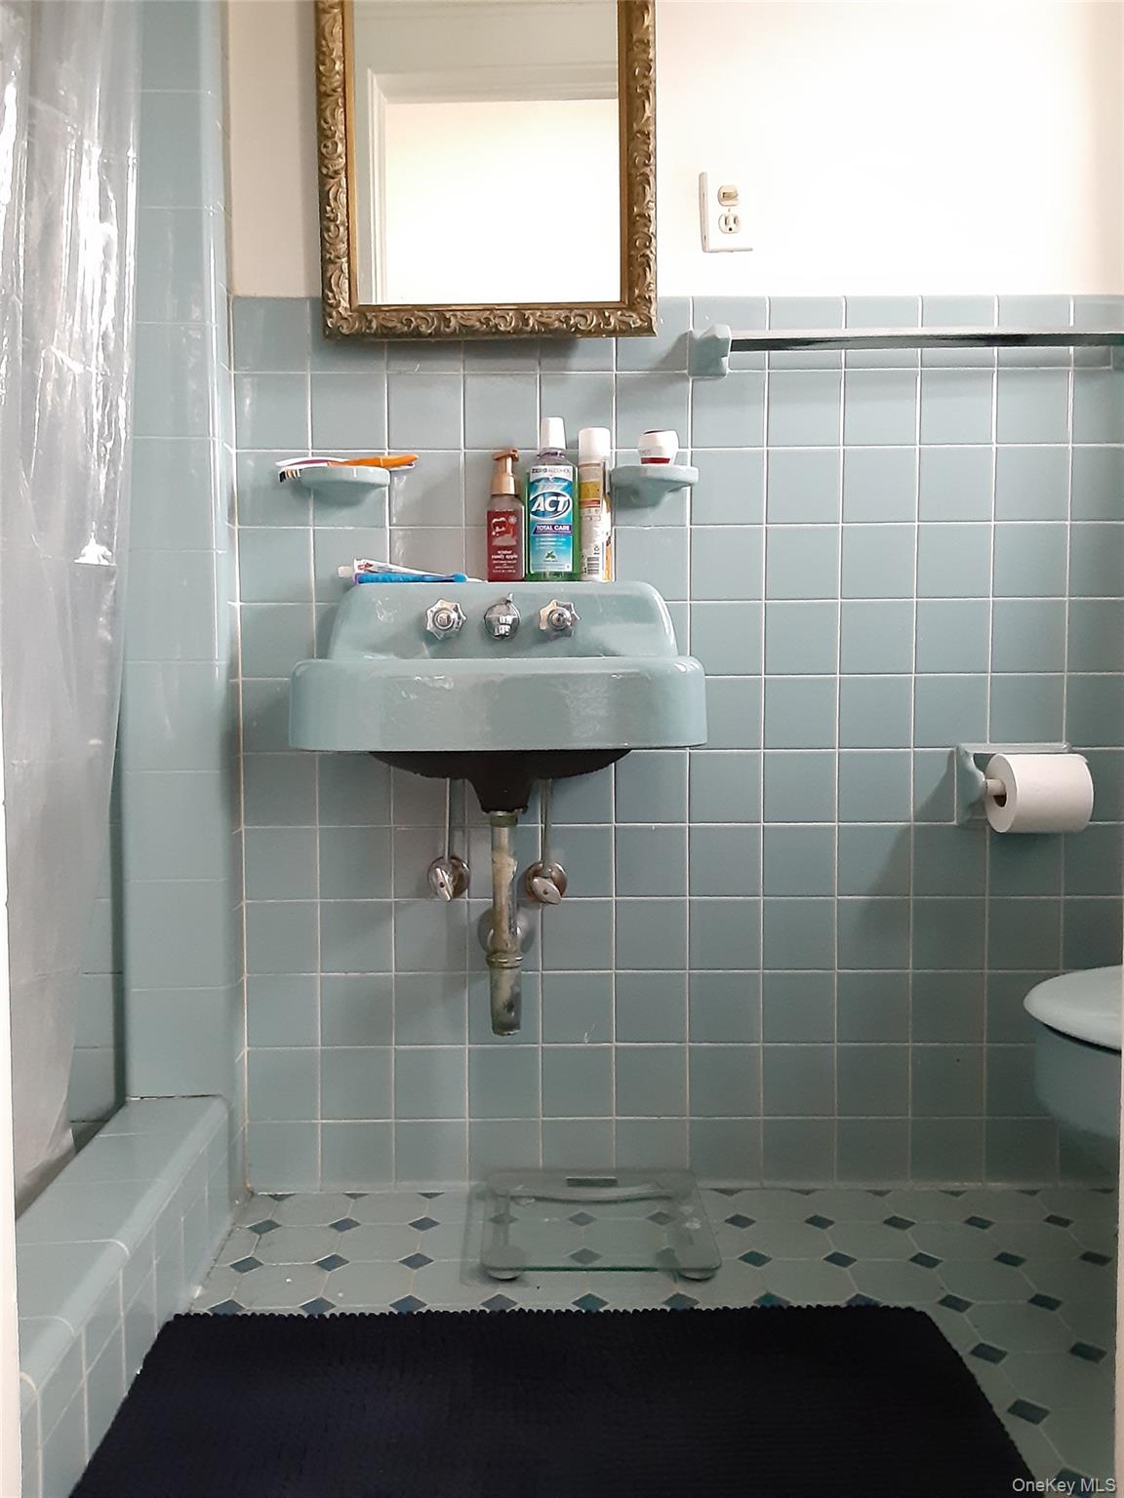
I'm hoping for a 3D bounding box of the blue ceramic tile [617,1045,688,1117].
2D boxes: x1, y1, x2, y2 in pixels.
[{"bbox_3d":[0.131,0.496,1.751,0.108,0.108,0.010,0,3,0],"label":"blue ceramic tile"}]

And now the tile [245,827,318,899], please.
[{"bbox_3d":[-0.417,0.170,1.743,0.108,0.108,0.009,0,3,0],"label":"tile"}]

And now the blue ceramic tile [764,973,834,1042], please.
[{"bbox_3d":[0.351,0.384,1.744,0.108,0.108,0.010,0,3,0],"label":"blue ceramic tile"}]

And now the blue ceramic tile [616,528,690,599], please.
[{"bbox_3d":[0.132,-0.271,1.701,0.108,0.108,0.009,0,3,0],"label":"blue ceramic tile"}]

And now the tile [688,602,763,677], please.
[{"bbox_3d":[0.241,-0.162,1.713,0.108,0.108,0.010,0,3,0],"label":"tile"}]

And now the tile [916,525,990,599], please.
[{"bbox_3d":[0.571,-0.276,1.708,0.108,0.108,0.010,0,3,0],"label":"tile"}]

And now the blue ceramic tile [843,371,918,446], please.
[{"bbox_3d":[0.456,-0.490,1.686,0.107,0.107,0.010,0,3,0],"label":"blue ceramic tile"}]

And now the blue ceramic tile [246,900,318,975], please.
[{"bbox_3d":[-0.416,0.279,1.735,0.107,0.107,0.010,0,3,0],"label":"blue ceramic tile"}]

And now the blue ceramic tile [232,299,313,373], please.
[{"bbox_3d":[-0.421,-0.600,1.702,0.108,0.108,0.009,0,3,0],"label":"blue ceramic tile"}]

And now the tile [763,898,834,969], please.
[{"bbox_3d":[0.353,0.277,1.743,0.108,0.108,0.009,0,3,0],"label":"tile"}]

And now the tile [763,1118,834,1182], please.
[{"bbox_3d":[0.356,0.604,1.752,0.108,0.098,0.010,0,3,0],"label":"tile"}]

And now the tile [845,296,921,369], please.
[{"bbox_3d":[0.463,-0.602,1.690,0.108,0.107,0.009,0,3,0],"label":"tile"}]

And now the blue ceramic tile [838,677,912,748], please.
[{"bbox_3d":[0.460,-0.053,1.720,0.108,0.108,0.009,0,3,0],"label":"blue ceramic tile"}]

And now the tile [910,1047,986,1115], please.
[{"bbox_3d":[0.571,0.493,1.742,0.107,0.107,0.010,0,3,0],"label":"tile"}]

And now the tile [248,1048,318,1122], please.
[{"bbox_3d":[-0.418,0.503,1.756,0.108,0.108,0.009,0,3,0],"label":"tile"}]

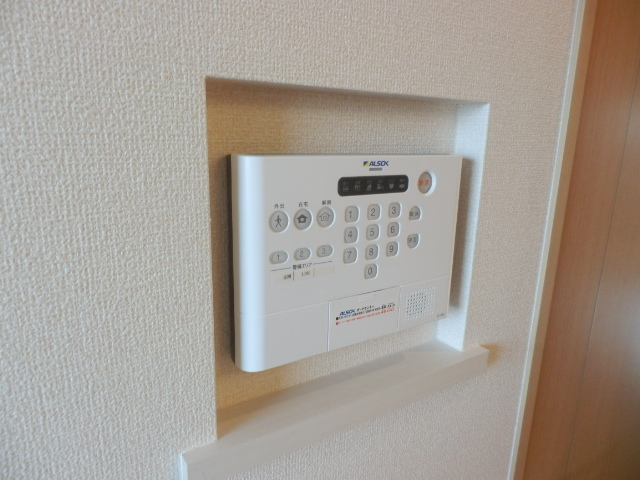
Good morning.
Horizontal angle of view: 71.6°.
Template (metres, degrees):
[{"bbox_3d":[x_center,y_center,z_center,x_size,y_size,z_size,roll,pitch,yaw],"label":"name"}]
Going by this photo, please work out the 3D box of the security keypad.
[{"bbox_3d":[0.030,0.009,0.379,0.218,0.160,0.028,-7,16,-32],"label":"security keypad"}]

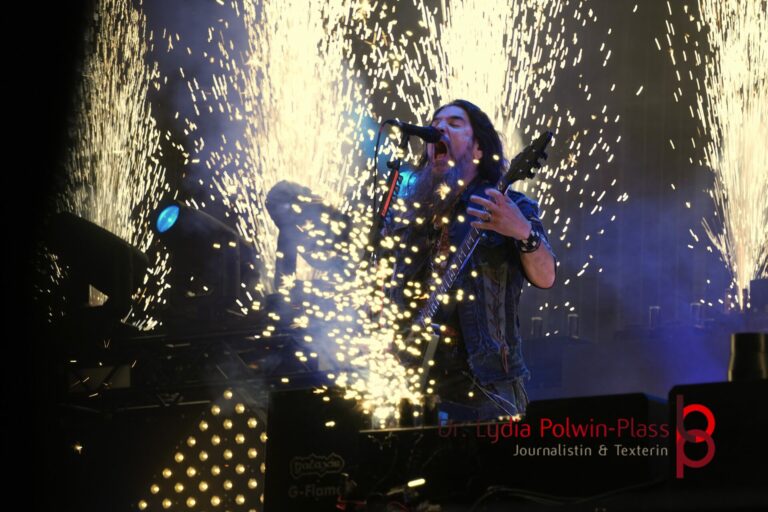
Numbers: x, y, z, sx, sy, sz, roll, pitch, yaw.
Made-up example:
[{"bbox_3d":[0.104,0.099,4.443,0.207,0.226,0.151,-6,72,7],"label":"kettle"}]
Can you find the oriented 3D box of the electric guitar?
[{"bbox_3d":[0.185,0.077,8.750,0.080,1.120,0.420,14,29,-32],"label":"electric guitar"}]

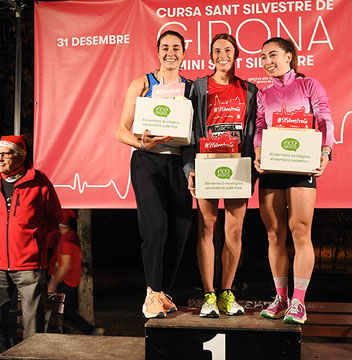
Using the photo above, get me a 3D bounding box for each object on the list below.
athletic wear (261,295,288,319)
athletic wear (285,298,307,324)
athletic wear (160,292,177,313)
[{"bbox_3d":[0.586,0.734,3.501,0.100,0.120,0.270,-3,-6,36],"label":"athletic wear"},{"bbox_3d":[0.663,0.721,3.324,0.100,0.120,0.270,-2,-5,25],"label":"athletic wear"},{"bbox_3d":[-0.075,0.753,3.737,0.100,0.120,0.270,3,-5,-30],"label":"athletic wear"}]

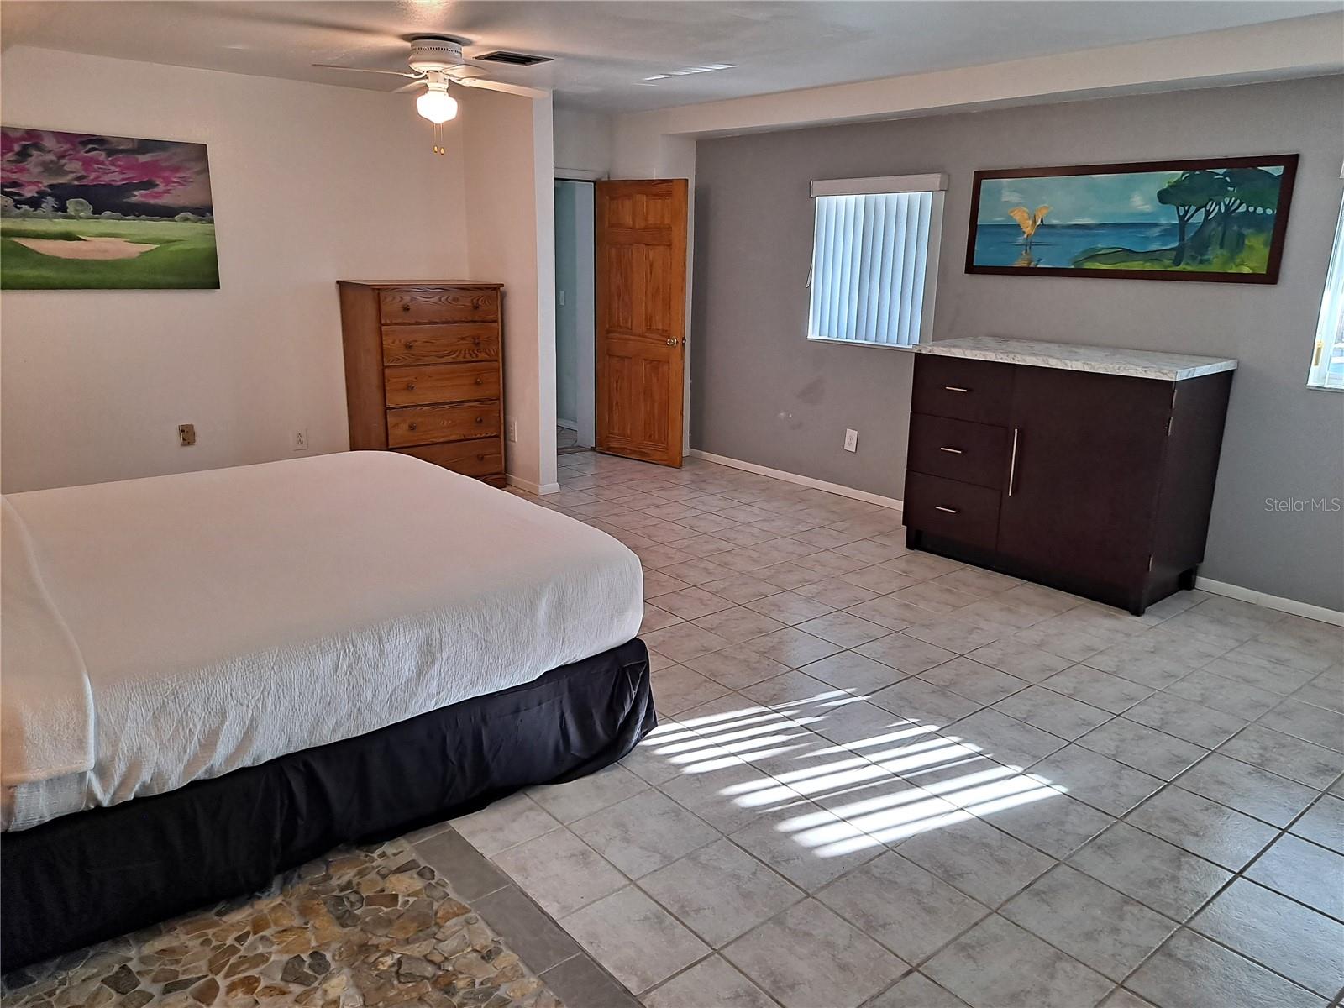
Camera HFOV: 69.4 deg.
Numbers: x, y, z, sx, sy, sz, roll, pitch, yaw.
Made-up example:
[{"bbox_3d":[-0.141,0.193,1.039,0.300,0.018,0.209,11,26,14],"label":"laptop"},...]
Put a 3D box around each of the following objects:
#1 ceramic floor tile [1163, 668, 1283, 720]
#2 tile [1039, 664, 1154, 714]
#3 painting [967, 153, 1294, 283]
[{"bbox_3d":[2.031,0.708,3.579,0.306,0.010,0.306,-11,19,-38],"label":"ceramic floor tile"},{"bbox_3d":[1.559,0.678,3.555,0.305,0.010,0.305,-11,19,-38],"label":"tile"},{"bbox_3d":[2.127,-1.371,4.716,0.031,0.532,1.565,-11,19,-39],"label":"painting"}]

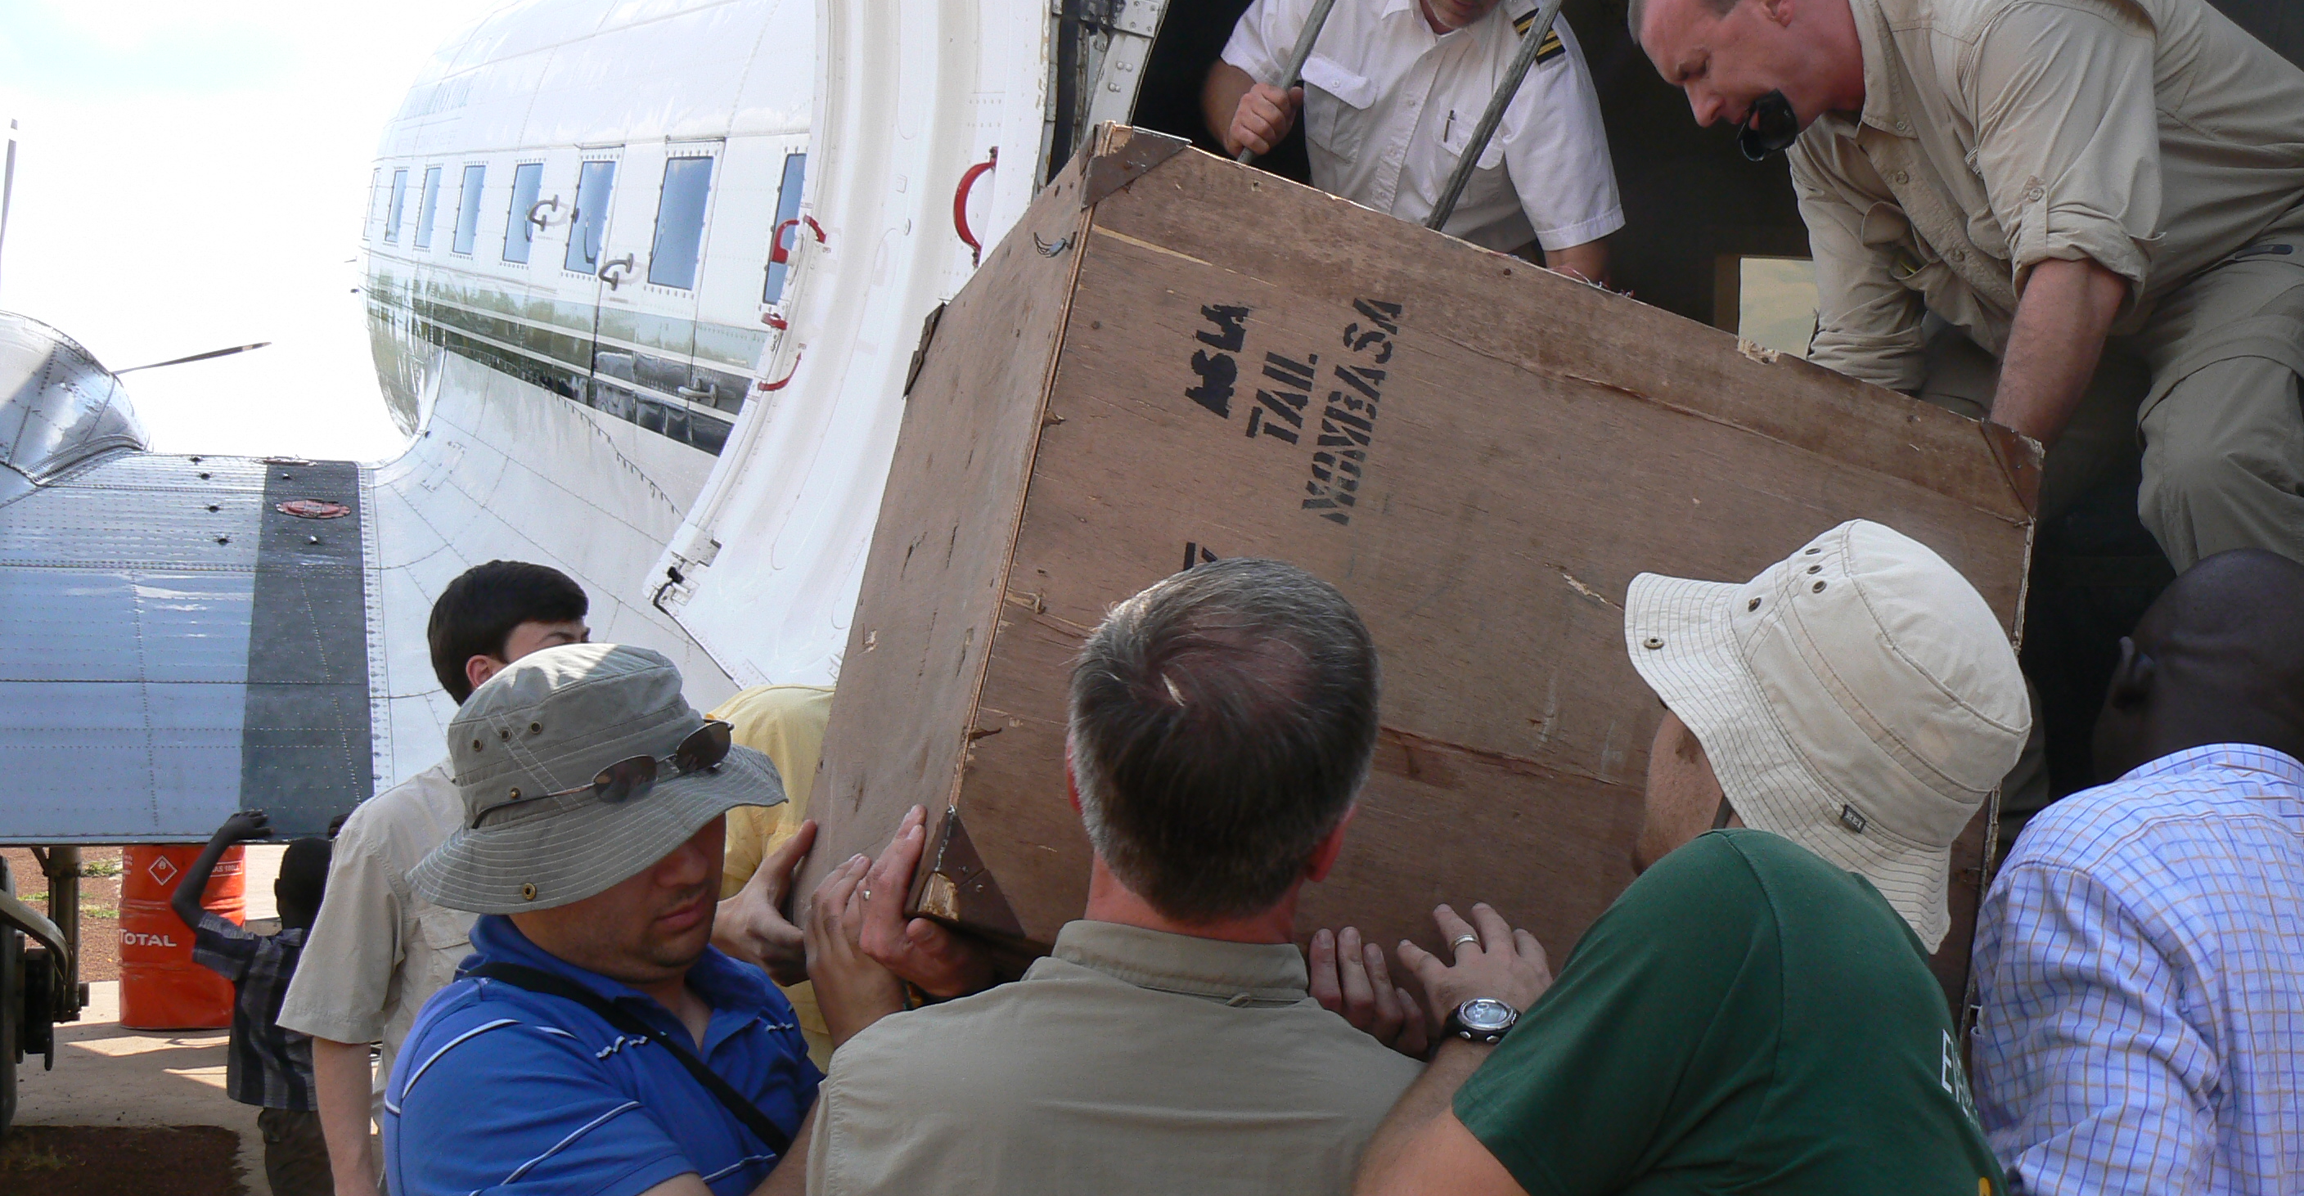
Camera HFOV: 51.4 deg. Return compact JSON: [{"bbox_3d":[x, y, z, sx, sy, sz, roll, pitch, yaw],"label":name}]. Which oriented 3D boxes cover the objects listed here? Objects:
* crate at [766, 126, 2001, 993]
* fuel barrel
[{"bbox_3d":[0.214,0.090,2.155,0.877,0.622,0.566,16,-14,-16],"label":"crate"},{"bbox_3d":[-4.792,1.663,11.850,0.590,0.885,0.590,1,-2,-22],"label":"fuel barrel"}]

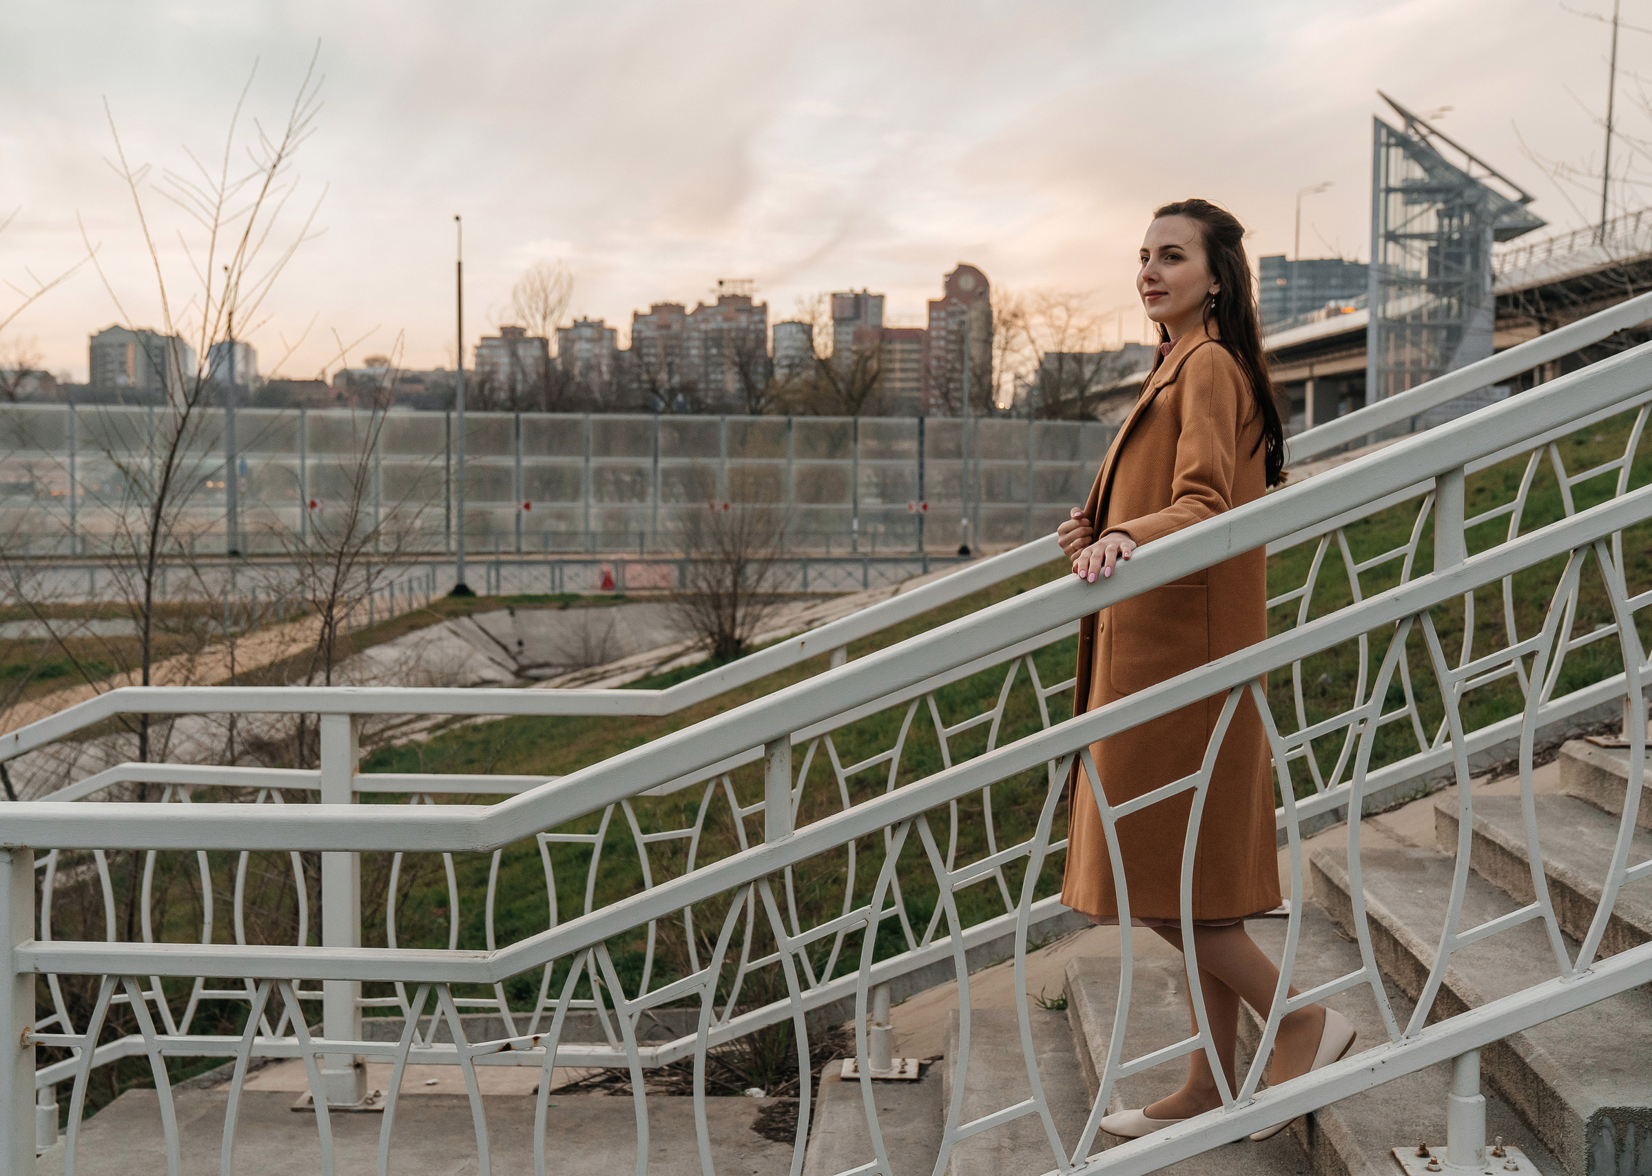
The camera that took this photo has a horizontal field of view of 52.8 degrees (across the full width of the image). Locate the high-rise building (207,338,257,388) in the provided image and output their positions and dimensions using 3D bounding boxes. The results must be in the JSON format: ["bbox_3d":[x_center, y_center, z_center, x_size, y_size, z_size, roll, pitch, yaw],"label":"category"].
[{"bbox_3d":[-227.664,-70.894,640.000,18.000,48.140,18.000,-1,3,-30],"label":"high-rise building"}]

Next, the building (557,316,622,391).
[{"bbox_3d":[-79.914,-66.430,560.000,21.000,48.140,18.000,0,2,-6],"label":"building"}]

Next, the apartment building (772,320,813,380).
[{"bbox_3d":[-11.553,-67.145,570.000,15.000,48.060,16.000,0,2,0],"label":"apartment building"}]

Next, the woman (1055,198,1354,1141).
[{"bbox_3d":[0.676,0.148,3.000,0.540,1.690,0.500,0,2,-10],"label":"woman"}]

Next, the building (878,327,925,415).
[{"bbox_3d":[23.230,-59.965,520.000,15.000,41.270,16.000,0,2,6],"label":"building"}]

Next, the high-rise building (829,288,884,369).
[{"bbox_3d":[11.354,-77.403,610.000,20.000,62.530,18.000,0,2,6],"label":"high-rise building"}]

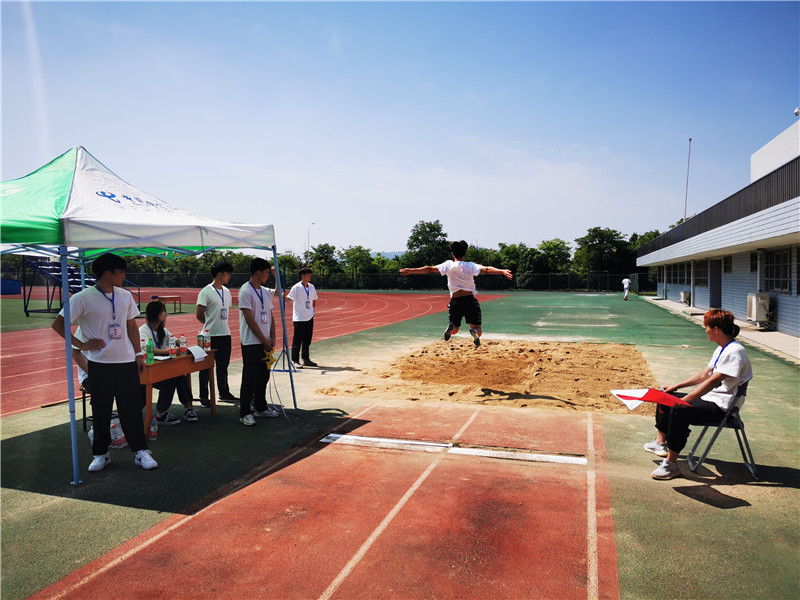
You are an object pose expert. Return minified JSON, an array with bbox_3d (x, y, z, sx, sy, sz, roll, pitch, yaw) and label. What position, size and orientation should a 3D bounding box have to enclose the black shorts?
[{"bbox_3d":[0.879,0.150,8.500,0.450,0.450,0.320,0,2,12],"label":"black shorts"}]

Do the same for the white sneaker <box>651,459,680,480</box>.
[{"bbox_3d":[2.073,1.316,4.838,0.260,0.125,0.100,-1,2,-18],"label":"white sneaker"}]

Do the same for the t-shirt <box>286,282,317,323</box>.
[{"bbox_3d":[-1.687,0.038,10.850,0.510,0.660,0.290,-1,3,-37],"label":"t-shirt"}]

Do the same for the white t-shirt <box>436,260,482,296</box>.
[{"bbox_3d":[0.810,-0.286,8.500,0.620,0.510,0.320,0,2,12],"label":"white t-shirt"}]

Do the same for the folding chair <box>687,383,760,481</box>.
[{"bbox_3d":[2.619,0.985,5.081,0.480,0.770,0.450,1,2,23],"label":"folding chair"}]

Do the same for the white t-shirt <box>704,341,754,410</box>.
[{"bbox_3d":[2.670,0.615,5.080,0.380,0.560,0.490,1,2,21],"label":"white t-shirt"}]

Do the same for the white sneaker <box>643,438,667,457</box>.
[{"bbox_3d":[2.280,1.296,5.468,0.265,0.120,0.100,2,3,36],"label":"white sneaker"}]

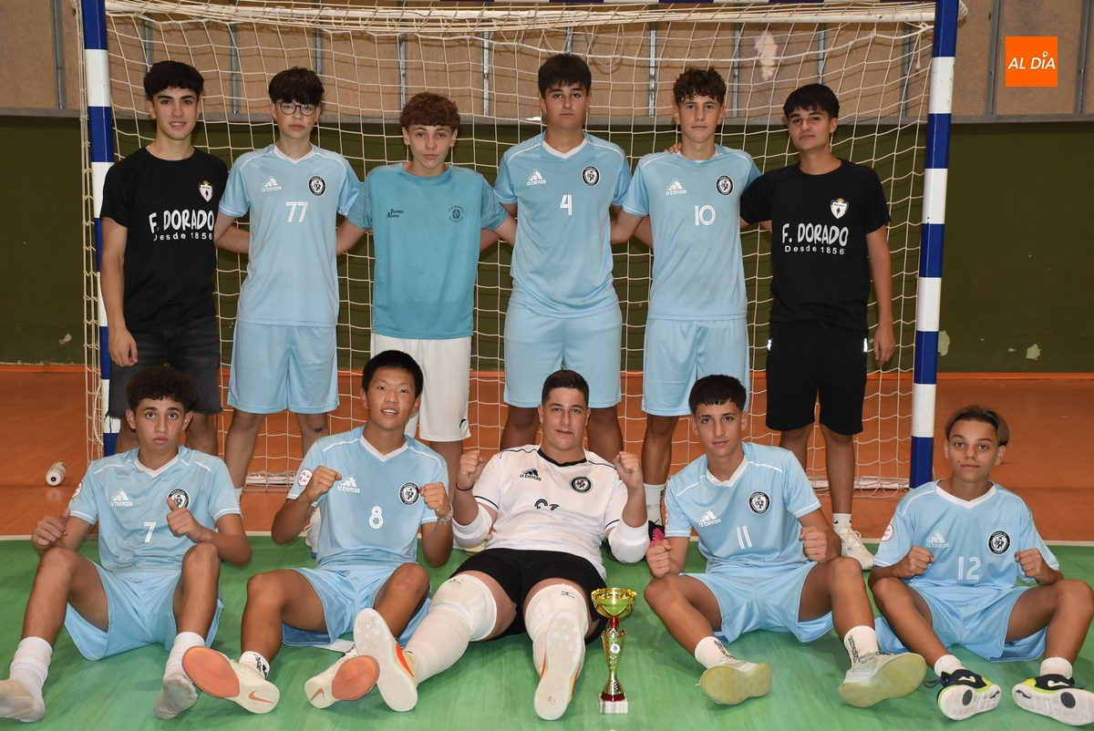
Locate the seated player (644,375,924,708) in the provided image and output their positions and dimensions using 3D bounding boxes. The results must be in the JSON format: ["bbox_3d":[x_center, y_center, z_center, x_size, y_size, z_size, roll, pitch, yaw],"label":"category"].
[{"bbox_3d":[0.713,0.498,5.441,0.790,0.820,1.030,0,12,-3],"label":"seated player"}]

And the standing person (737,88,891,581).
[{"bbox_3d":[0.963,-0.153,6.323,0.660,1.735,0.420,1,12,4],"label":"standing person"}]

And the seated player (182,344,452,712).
[{"bbox_3d":[-0.672,0.468,5.412,0.720,0.870,1.050,1,12,4],"label":"seated player"}]

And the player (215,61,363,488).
[{"bbox_3d":[-0.938,-0.190,6.328,0.600,1.775,0.400,-2,12,-12],"label":"player"}]

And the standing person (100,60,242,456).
[{"bbox_3d":[-1.327,-0.197,6.308,0.580,1.790,0.390,-4,13,-20],"label":"standing person"}]

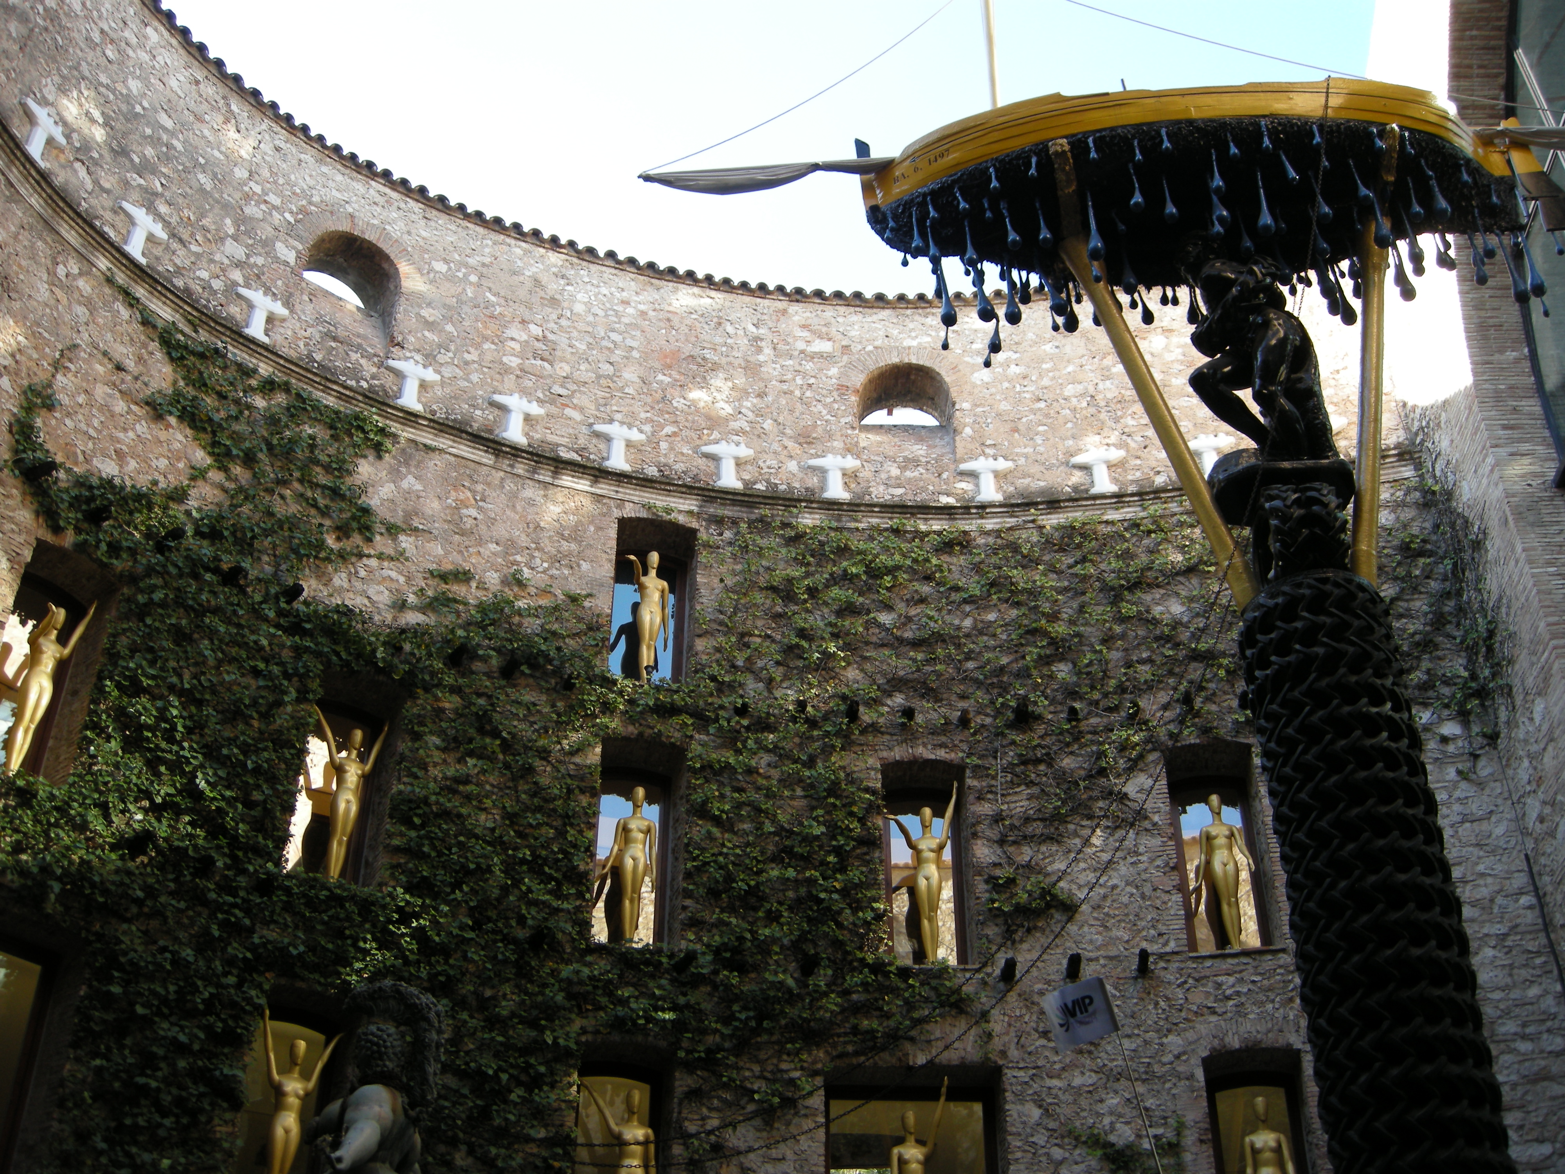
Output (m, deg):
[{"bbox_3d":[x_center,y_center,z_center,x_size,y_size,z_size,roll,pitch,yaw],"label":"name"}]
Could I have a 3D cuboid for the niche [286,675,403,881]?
[{"bbox_3d":[-4.279,2.040,15.181,0.870,2.220,0.550,20,-37,-28],"label":"niche"}]

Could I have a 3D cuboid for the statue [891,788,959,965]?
[{"bbox_3d":[1.481,2.959,16.306,0.720,2.010,0.360,0,-32,1],"label":"statue"}]

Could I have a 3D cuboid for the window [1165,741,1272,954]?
[{"bbox_3d":[4.506,2.717,16.230,0.900,2.280,0.550,-5,-32,10],"label":"window"}]

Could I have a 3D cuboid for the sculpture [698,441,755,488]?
[{"bbox_3d":[-0.641,-1.384,18.477,0.660,0.660,0.320,7,-32,-11],"label":"sculpture"}]

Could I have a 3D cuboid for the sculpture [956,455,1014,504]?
[{"bbox_3d":[2.411,-1.225,18.678,0.660,0.660,0.320,-1,-32,3],"label":"sculpture"}]

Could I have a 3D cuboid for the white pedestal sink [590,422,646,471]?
[{"bbox_3d":[-2.029,-1.671,19.287,0.710,0.670,0.420,11,-29,-19],"label":"white pedestal sink"}]

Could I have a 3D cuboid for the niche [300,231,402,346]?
[{"bbox_3d":[-5.024,-3.195,17.851,1.150,1.500,0.750,25,-39,-34],"label":"niche"}]

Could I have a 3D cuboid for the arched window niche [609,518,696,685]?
[{"bbox_3d":[-1.494,0.307,17.483,0.890,2.060,0.600,10,-33,-14],"label":"arched window niche"}]

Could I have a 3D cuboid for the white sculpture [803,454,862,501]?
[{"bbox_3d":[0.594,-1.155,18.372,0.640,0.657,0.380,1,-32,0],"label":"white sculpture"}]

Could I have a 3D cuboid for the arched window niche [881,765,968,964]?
[{"bbox_3d":[1.492,2.964,16.628,0.880,2.270,0.550,1,-32,-1],"label":"arched window niche"}]

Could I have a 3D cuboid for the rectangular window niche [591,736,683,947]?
[{"bbox_3d":[-1.449,2.710,15.989,0.890,2.180,0.600,10,-33,-14],"label":"rectangular window niche"}]

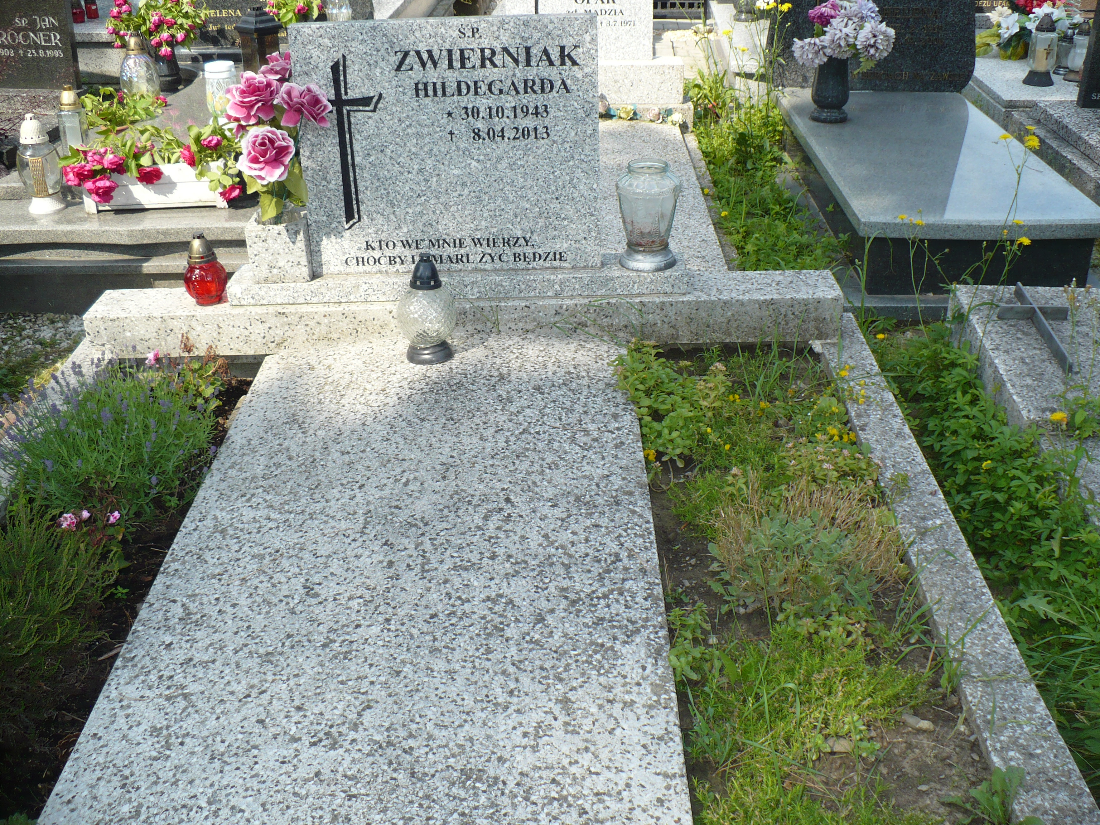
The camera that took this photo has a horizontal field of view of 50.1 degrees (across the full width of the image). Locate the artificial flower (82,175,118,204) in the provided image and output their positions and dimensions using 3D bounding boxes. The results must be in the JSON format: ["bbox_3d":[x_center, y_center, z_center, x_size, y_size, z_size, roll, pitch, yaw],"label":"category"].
[{"bbox_3d":[-1.198,-0.594,3.130,0.090,0.075,0.085,-2,23,0],"label":"artificial flower"}]

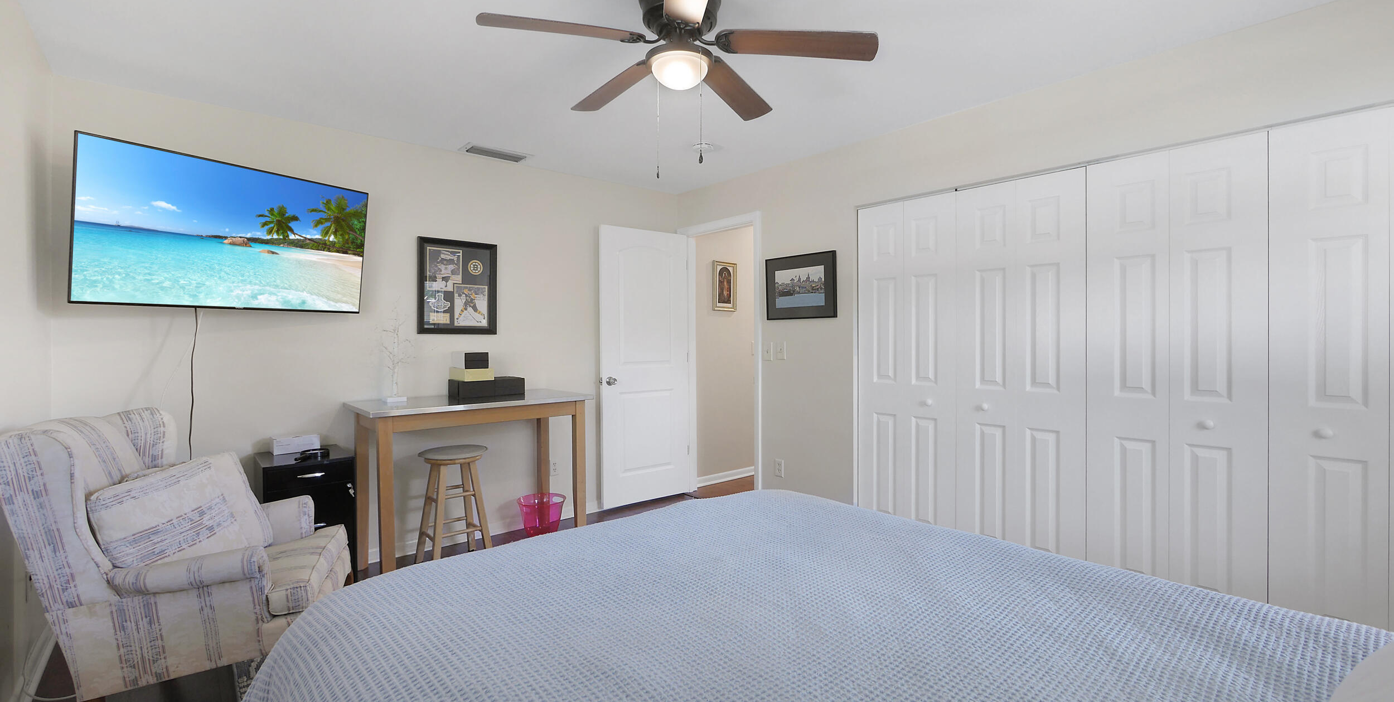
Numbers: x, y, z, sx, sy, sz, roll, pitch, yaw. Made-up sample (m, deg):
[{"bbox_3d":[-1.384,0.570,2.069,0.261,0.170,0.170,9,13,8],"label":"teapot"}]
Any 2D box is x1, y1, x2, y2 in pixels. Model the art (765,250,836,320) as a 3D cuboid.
[{"bbox_3d":[0.680,-0.417,3.704,0.030,0.418,0.565,-2,2,-43],"label":"art"}]

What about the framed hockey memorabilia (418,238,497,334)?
[{"bbox_3d":[-1.484,-0.392,3.511,0.475,0.578,0.025,-2,1,-40],"label":"framed hockey memorabilia"}]

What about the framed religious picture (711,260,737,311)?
[{"bbox_3d":[0.244,-0.568,4.985,0.285,0.427,0.025,-2,1,-40],"label":"framed religious picture"}]

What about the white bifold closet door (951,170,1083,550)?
[{"bbox_3d":[1.585,0.167,2.793,0.040,2.010,0.581,-2,2,-43],"label":"white bifold closet door"}]

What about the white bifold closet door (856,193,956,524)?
[{"bbox_3d":[1.190,0.163,3.218,0.040,2.010,0.581,-2,2,-43],"label":"white bifold closet door"}]

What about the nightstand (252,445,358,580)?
[{"bbox_3d":[-1.952,0.871,2.812,0.360,0.705,0.463,-2,2,-42],"label":"nightstand"}]

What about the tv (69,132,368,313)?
[{"bbox_3d":[-2.100,-0.515,2.605,0.060,0.638,1.110,12,7,26],"label":"tv"}]

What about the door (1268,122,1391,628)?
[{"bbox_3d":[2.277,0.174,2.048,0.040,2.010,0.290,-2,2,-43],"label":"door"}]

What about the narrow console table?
[{"bbox_3d":[-1.272,0.741,3.257,1.196,0.933,0.624,-2,2,-42],"label":"narrow console table"}]

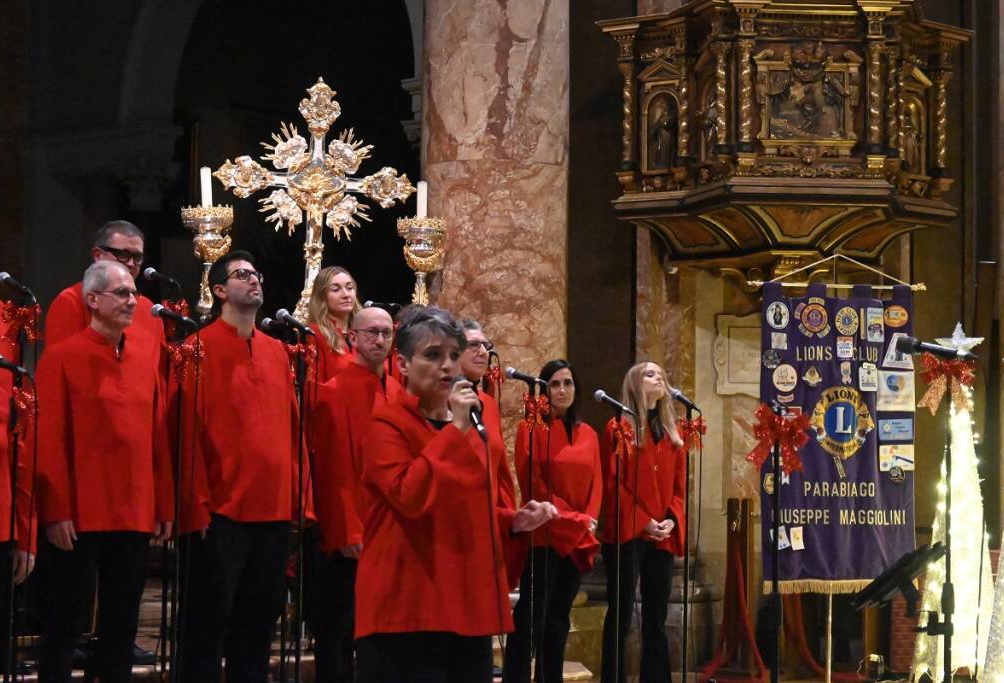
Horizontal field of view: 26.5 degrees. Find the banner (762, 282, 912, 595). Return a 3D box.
[{"bbox_3d":[1.411,0.409,9.000,0.700,1.310,0.060,1,-3,-14],"label":"banner"}]

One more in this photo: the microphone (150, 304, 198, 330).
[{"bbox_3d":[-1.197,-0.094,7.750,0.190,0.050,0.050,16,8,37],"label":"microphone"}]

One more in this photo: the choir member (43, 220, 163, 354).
[{"bbox_3d":[-1.589,0.398,8.473,0.520,1.760,0.340,1,-2,-33],"label":"choir member"}]

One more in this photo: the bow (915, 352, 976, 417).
[{"bbox_3d":[1.268,0.123,6.100,0.160,0.170,0.080,1,-2,-6],"label":"bow"}]

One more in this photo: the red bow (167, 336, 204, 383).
[{"bbox_3d":[-1.179,0.067,7.950,0.155,0.175,0.080,1,-2,-32],"label":"red bow"}]

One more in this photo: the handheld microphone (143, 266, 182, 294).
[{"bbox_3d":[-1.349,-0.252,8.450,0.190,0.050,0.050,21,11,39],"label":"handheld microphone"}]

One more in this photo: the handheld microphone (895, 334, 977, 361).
[{"bbox_3d":[1.239,0.021,6.100,0.225,0.052,0.052,9,-1,9],"label":"handheld microphone"}]

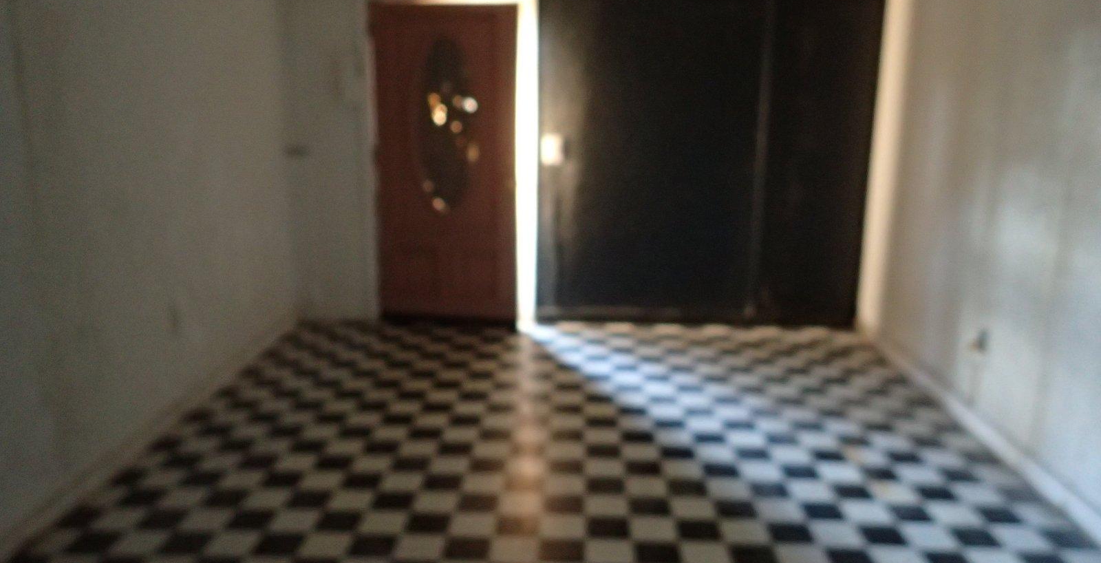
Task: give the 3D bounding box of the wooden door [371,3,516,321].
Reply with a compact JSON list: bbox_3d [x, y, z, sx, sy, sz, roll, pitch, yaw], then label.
[{"bbox_3d":[-0.666,-0.730,5.119,0.924,2.009,0.050,1,13,5],"label":"wooden door"}]

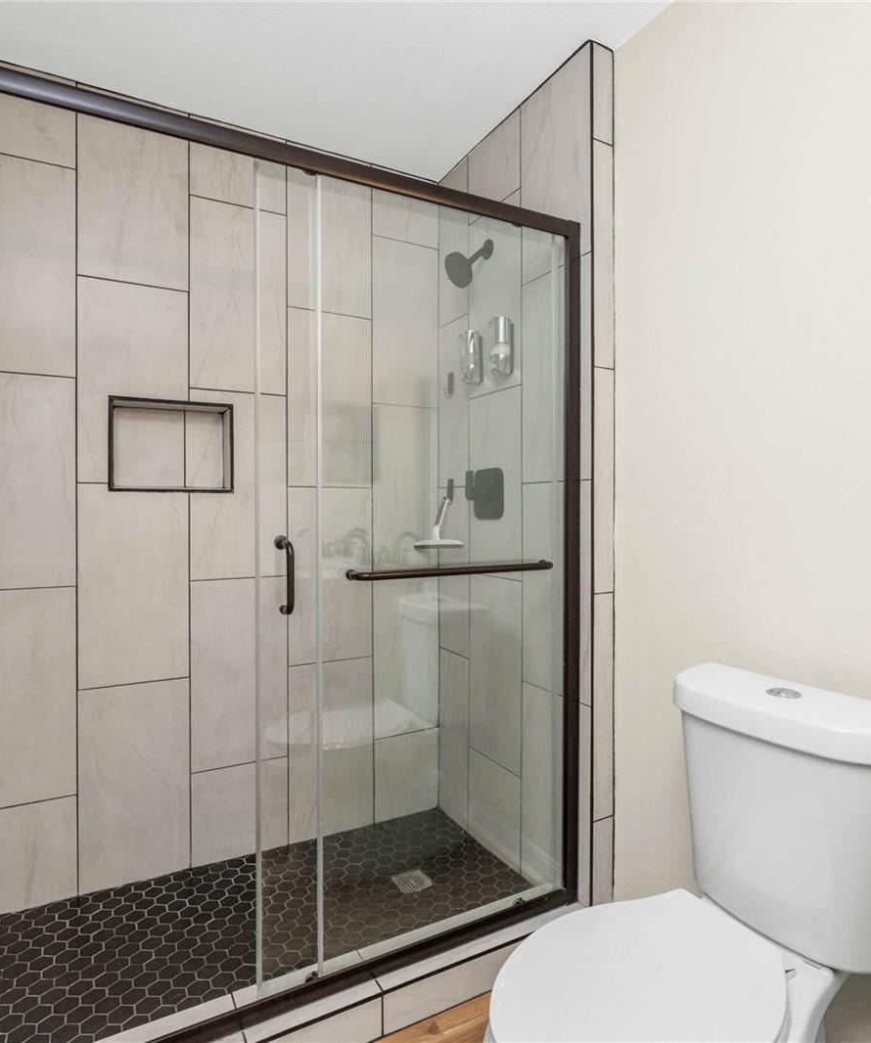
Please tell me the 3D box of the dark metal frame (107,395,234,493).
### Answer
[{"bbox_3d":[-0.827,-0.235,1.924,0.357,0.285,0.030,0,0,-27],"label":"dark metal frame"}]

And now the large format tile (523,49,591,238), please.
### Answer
[{"bbox_3d":[0.346,-1.000,1.754,0.012,0.557,0.304,0,0,-29],"label":"large format tile"}]

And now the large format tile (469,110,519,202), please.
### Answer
[{"bbox_3d":[0.196,-1.164,2.022,0.012,0.243,0.302,0,0,-29],"label":"large format tile"}]

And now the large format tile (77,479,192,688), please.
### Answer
[{"bbox_3d":[-0.919,0.192,1.867,0.304,0.610,0.012,0,0,-27],"label":"large format tile"}]

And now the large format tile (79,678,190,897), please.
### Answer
[{"bbox_3d":[-0.917,0.800,1.866,0.304,0.601,0.012,0,0,-27],"label":"large format tile"}]

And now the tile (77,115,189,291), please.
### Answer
[{"bbox_3d":[-0.924,-1.011,1.871,0.304,0.565,0.012,0,0,-27],"label":"tile"}]

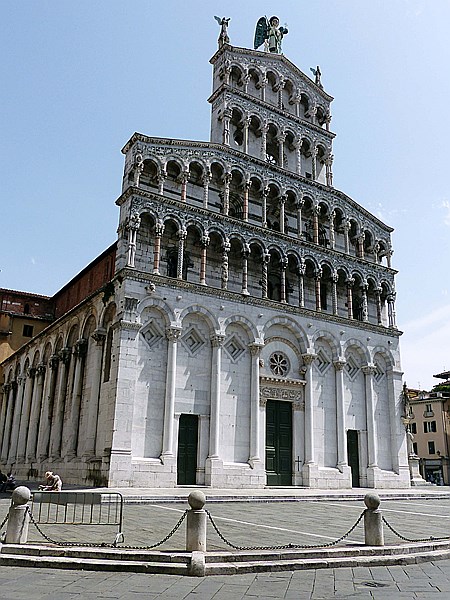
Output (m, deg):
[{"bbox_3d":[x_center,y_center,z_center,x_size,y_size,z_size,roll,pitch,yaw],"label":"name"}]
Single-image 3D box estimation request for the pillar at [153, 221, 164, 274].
[{"bbox_3d":[-4.256,-3.387,33.293,0.470,3.698,0.470,1,-18,0],"label":"pillar"}]

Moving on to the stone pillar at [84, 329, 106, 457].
[{"bbox_3d":[-7.398,5.149,29.697,0.640,7.312,0.640,12,-21,-30],"label":"stone pillar"}]

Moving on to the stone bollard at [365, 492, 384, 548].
[{"bbox_3d":[3.332,4.919,11.673,0.400,1.080,0.400,-3,-18,15],"label":"stone bollard"}]

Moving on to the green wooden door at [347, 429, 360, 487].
[{"bbox_3d":[9.386,11.655,38.295,1.344,3.972,0.150,13,-22,-30],"label":"green wooden door"}]

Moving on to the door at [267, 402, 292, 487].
[{"bbox_3d":[3.323,8.837,32.239,2.100,5.102,0.150,12,-21,-30],"label":"door"}]

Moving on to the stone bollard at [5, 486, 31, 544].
[{"bbox_3d":[-4.217,4.428,10.718,0.400,1.080,0.400,8,-19,-18],"label":"stone bollard"}]

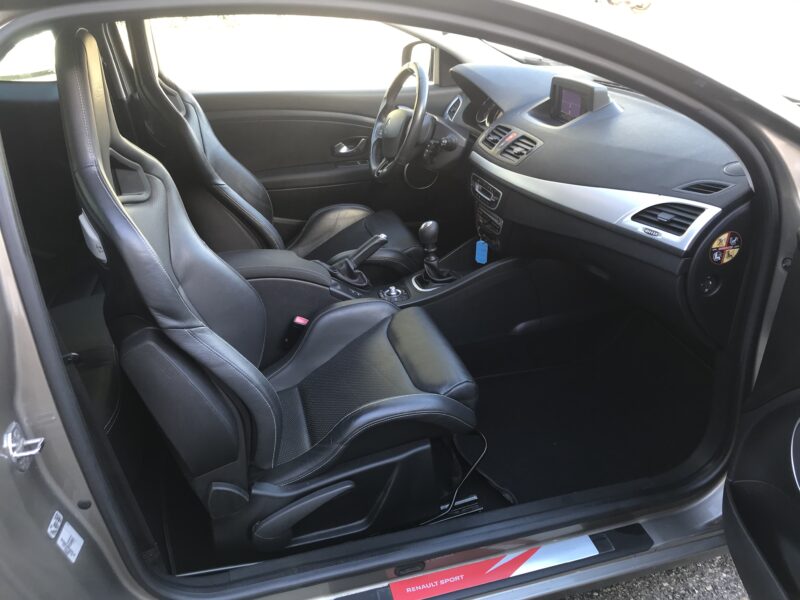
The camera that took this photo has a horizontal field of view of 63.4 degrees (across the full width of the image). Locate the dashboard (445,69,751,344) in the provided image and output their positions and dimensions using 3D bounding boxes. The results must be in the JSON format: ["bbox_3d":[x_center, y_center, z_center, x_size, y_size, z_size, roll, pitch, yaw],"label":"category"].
[{"bbox_3d":[0.488,-0.387,1.846,0.580,0.460,1.400,-7,28,-14],"label":"dashboard"}]

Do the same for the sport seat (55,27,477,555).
[{"bbox_3d":[-0.233,-0.039,1.377,0.770,1.020,0.540,-7,28,-14],"label":"sport seat"}]

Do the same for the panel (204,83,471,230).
[{"bbox_3d":[-0.258,-0.497,2.412,1.100,0.580,0.140,-7,28,-14],"label":"panel"}]

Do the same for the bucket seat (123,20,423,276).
[{"bbox_3d":[-0.355,-0.370,2.010,0.780,1.020,0.540,-7,28,-14],"label":"bucket seat"}]

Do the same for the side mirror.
[{"bbox_3d":[0.083,-0.928,2.526,0.130,0.165,0.220,-14,30,-24],"label":"side mirror"}]

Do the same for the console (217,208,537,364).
[{"bbox_3d":[-0.088,-0.043,1.836,0.870,0.390,0.260,-7,28,-14],"label":"console"}]

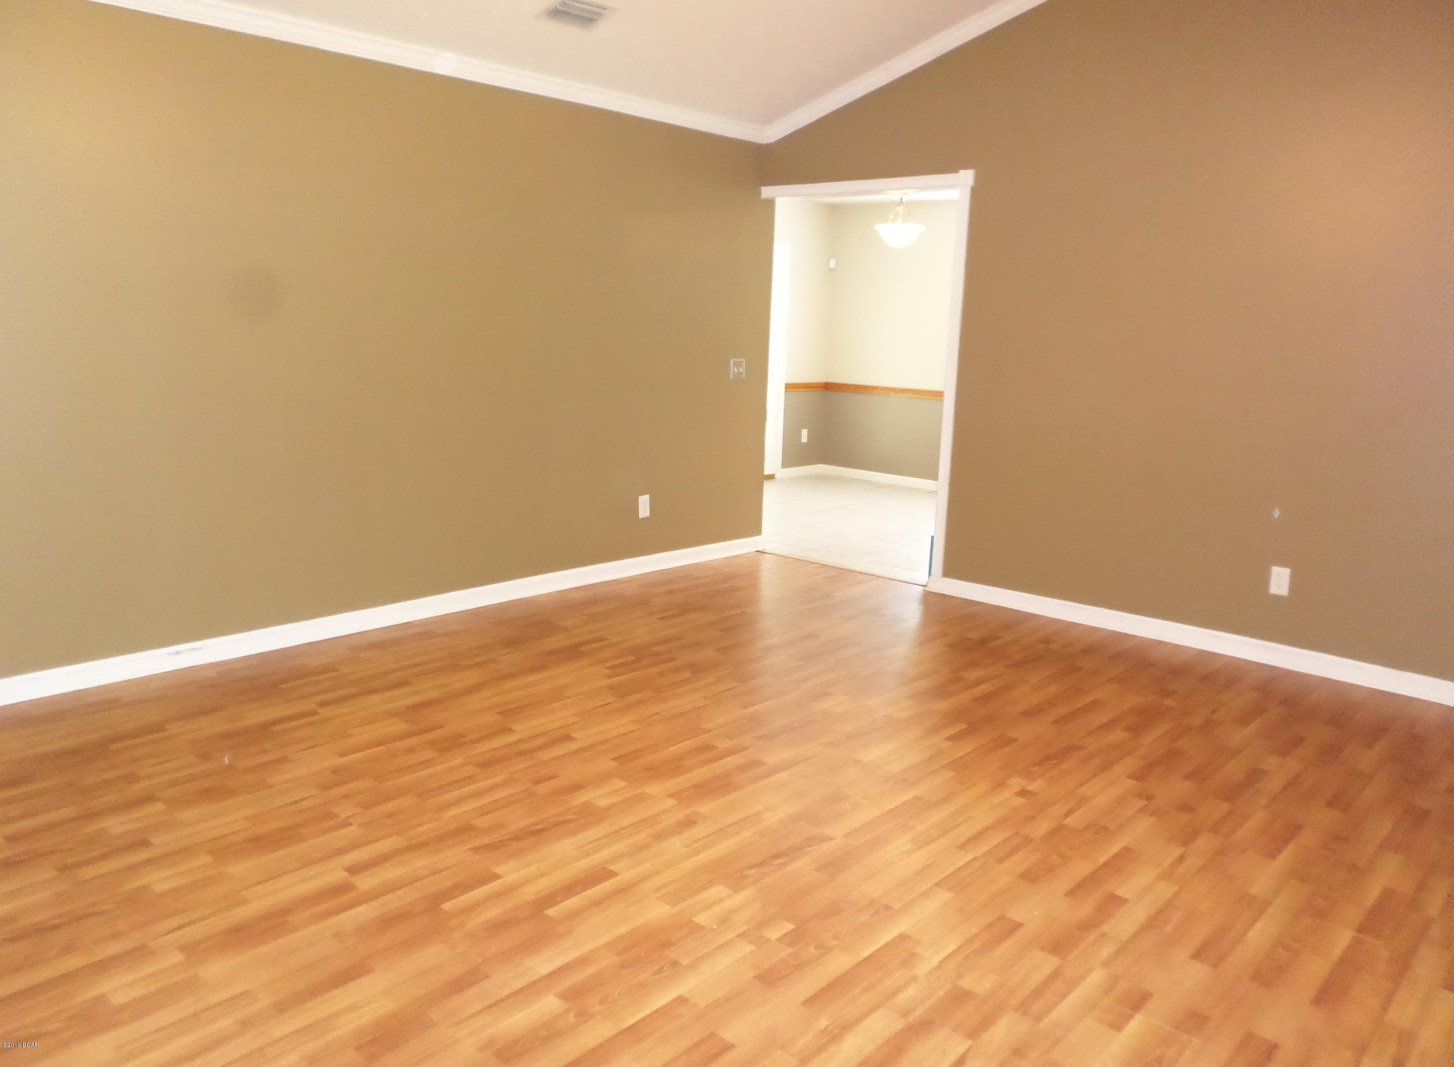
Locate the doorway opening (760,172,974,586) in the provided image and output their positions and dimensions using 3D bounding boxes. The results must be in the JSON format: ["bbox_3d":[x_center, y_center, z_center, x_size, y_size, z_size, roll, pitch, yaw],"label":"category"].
[{"bbox_3d":[0.714,-0.863,5.870,1.391,2.123,0.120,12,15,42],"label":"doorway opening"}]

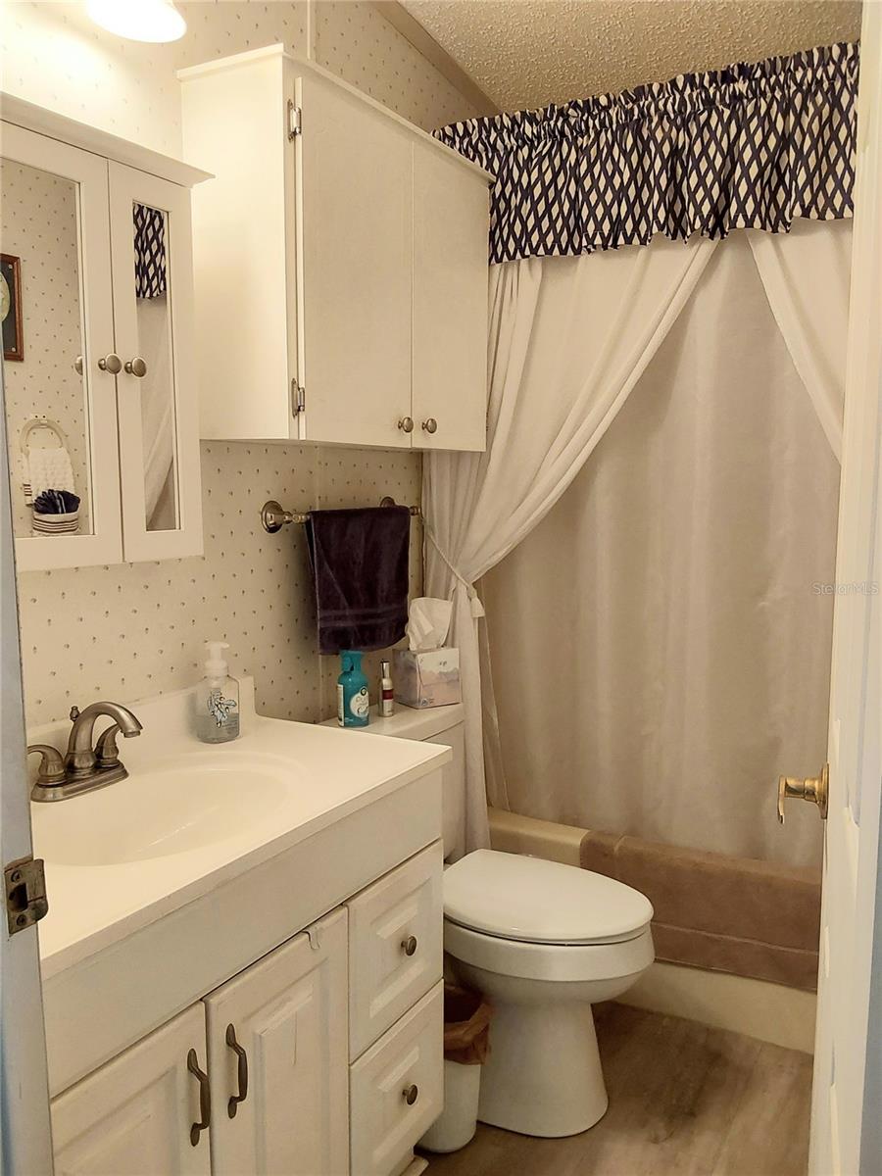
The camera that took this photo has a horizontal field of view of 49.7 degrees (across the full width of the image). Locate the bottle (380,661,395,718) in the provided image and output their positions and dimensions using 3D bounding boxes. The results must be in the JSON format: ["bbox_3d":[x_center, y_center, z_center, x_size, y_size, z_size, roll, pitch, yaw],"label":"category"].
[{"bbox_3d":[-0.124,0.230,2.182,0.034,0.130,0.034,0,7,0],"label":"bottle"}]

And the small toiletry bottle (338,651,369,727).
[{"bbox_3d":[-0.195,0.221,2.101,0.060,0.165,0.066,0,7,0],"label":"small toiletry bottle"}]

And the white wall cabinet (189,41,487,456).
[{"bbox_3d":[-0.165,-0.613,1.981,0.237,0.635,0.792,4,7,29],"label":"white wall cabinet"}]

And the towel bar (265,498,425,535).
[{"bbox_3d":[-0.200,-0.172,2.126,0.085,0.060,0.510,4,7,29],"label":"towel bar"}]

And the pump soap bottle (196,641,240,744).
[{"bbox_3d":[-0.412,0.191,1.763,0.068,0.178,0.052,-5,8,-39],"label":"pump soap bottle"}]

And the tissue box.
[{"bbox_3d":[-0.040,0.215,2.321,0.114,0.128,0.112,-5,8,-37],"label":"tissue box"}]

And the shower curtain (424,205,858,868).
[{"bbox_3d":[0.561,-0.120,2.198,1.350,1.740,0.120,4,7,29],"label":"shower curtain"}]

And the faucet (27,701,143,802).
[{"bbox_3d":[-0.512,0.244,1.449,0.165,0.146,0.195,4,7,29],"label":"faucet"}]

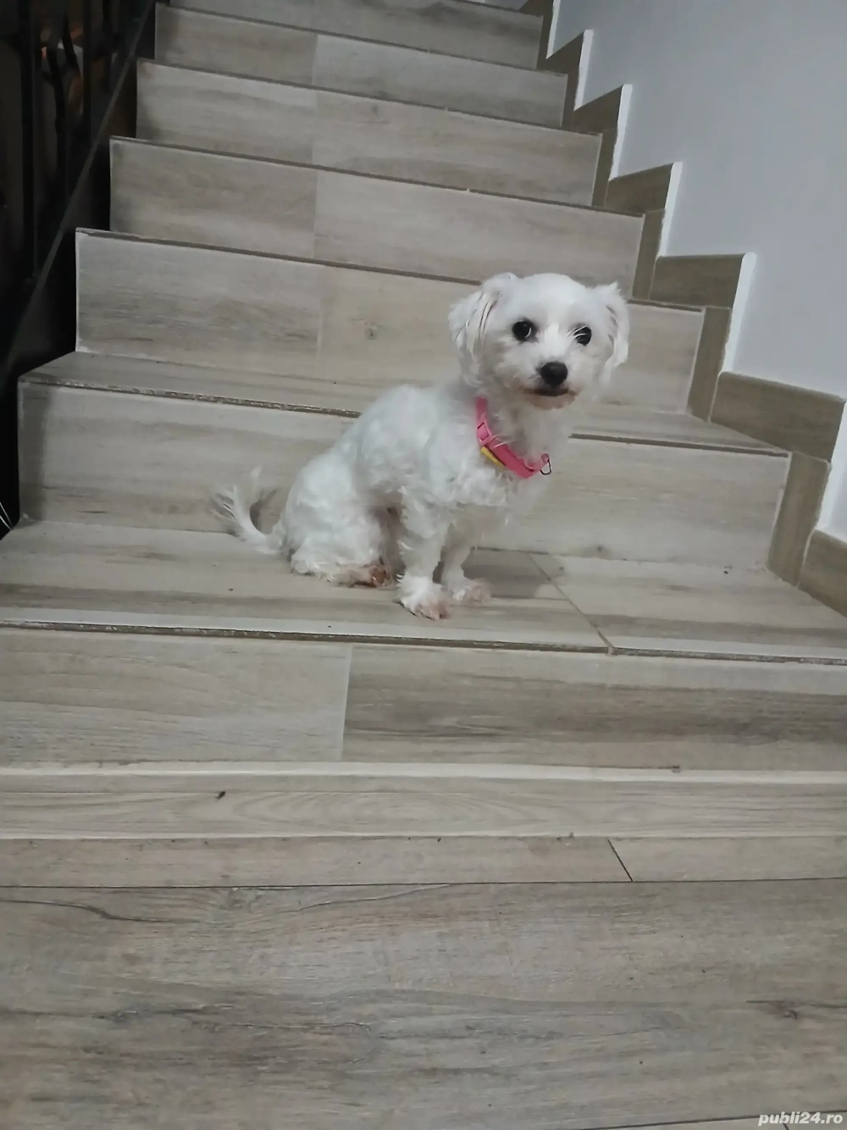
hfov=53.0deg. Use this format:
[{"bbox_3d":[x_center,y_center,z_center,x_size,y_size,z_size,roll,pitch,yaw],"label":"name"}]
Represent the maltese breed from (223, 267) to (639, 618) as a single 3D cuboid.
[{"bbox_3d":[-0.023,-0.145,0.886,0.366,0.333,0.181,20,22,32],"label":"maltese breed"}]

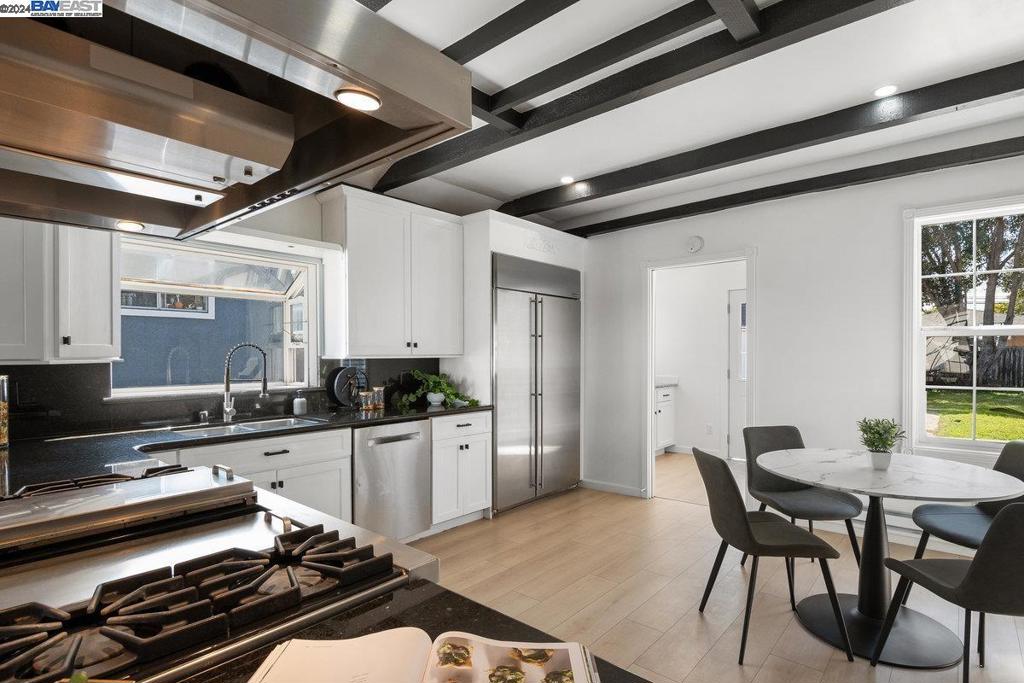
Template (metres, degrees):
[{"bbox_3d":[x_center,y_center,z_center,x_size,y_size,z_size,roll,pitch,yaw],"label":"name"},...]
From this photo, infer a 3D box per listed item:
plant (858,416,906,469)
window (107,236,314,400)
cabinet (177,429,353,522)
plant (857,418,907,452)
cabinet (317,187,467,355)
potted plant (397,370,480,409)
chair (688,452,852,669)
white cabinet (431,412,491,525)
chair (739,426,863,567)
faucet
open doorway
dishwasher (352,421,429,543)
[{"bbox_3d":[1.820,0.489,2.525,0.205,0.263,0.205,-1,-1,41],"label":"plant"},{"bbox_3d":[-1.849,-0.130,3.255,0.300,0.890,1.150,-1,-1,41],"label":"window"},{"bbox_3d":[-1.508,0.931,2.962,0.610,0.820,0.911,-1,-1,41],"label":"cabinet"},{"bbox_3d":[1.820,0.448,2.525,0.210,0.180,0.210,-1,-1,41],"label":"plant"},{"bbox_3d":[-0.867,-0.456,3.952,0.320,1.175,1.083,-1,-1,41],"label":"cabinet"},{"bbox_3d":[-0.563,0.367,4.010,0.380,0.275,0.500,-1,-1,41],"label":"potted plant"},{"bbox_3d":[1.187,0.955,2.401,0.560,0.845,0.460,0,-1,-3],"label":"chair"},{"bbox_3d":[-0.592,0.948,4.016,0.610,0.820,0.592,-1,-1,41],"label":"white cabinet"},{"bbox_3d":[1.684,0.966,2.981,0.460,0.840,0.560,0,-1,-6],"label":"chair"},{"bbox_3d":[-1.585,0.252,3.030,0.285,0.475,0.100,0,-1,5],"label":"faucet"},{"bbox_3d":[1.601,0.366,4.403,0.880,2.080,0.130,-1,-1,41],"label":"open doorway"},{"bbox_3d":[-0.985,0.941,3.540,0.610,0.810,0.610,-1,-1,41],"label":"dishwasher"}]

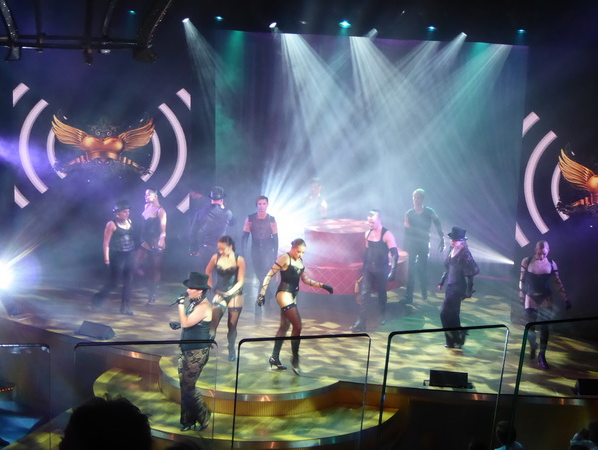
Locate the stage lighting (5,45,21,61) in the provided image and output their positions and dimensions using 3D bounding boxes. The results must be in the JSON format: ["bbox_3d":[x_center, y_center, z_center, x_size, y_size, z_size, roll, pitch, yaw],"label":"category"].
[{"bbox_3d":[-3.294,-1.990,14.000,0.200,0.220,0.200,0,11,-10],"label":"stage lighting"}]

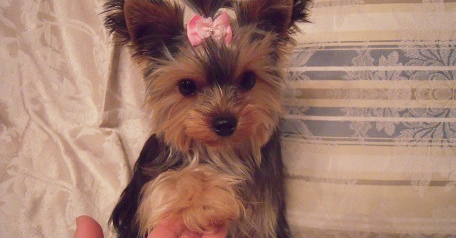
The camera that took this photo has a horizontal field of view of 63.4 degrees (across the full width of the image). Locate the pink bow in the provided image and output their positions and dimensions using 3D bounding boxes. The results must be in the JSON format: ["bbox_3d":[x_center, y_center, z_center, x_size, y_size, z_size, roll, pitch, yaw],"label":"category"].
[{"bbox_3d":[-0.016,-0.077,0.318,0.039,0.027,0.019,-5,8,-1],"label":"pink bow"}]

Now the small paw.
[{"bbox_3d":[-0.028,0.062,0.283,0.077,0.042,0.052,-1,28,-3],"label":"small paw"}]

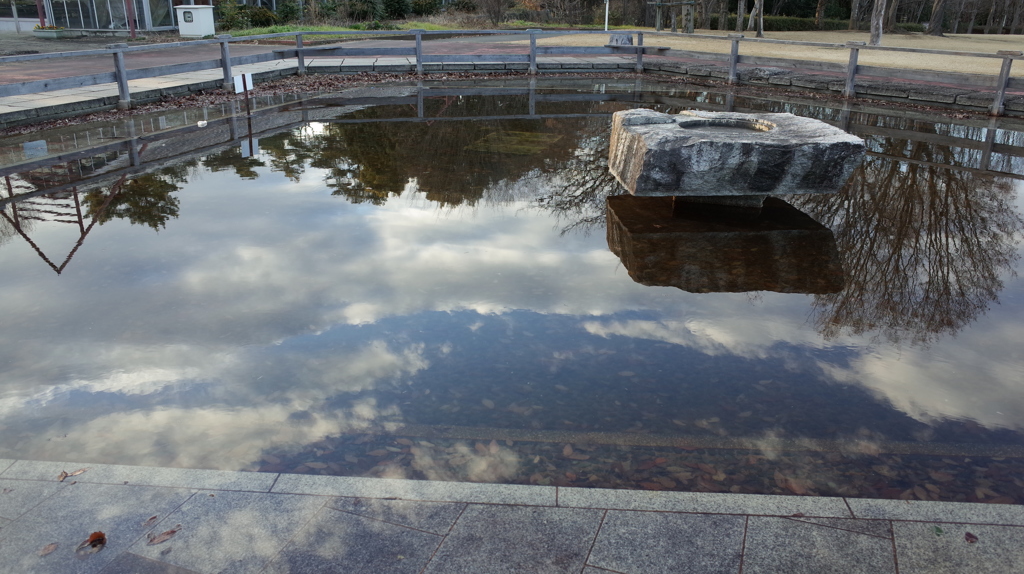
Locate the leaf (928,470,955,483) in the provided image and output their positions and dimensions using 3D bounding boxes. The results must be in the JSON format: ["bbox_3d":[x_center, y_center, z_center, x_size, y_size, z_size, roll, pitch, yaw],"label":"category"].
[{"bbox_3d":[1.516,0.666,2.820,0.052,0.012,0.080,-13,25,-32],"label":"leaf"}]

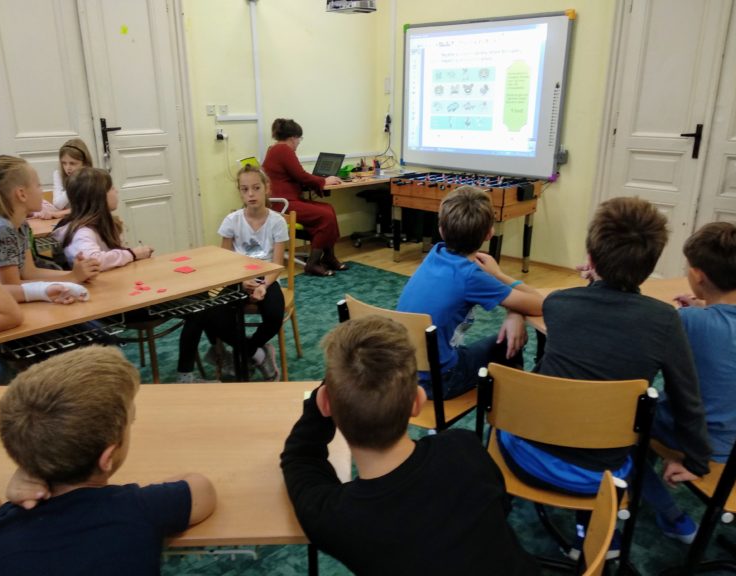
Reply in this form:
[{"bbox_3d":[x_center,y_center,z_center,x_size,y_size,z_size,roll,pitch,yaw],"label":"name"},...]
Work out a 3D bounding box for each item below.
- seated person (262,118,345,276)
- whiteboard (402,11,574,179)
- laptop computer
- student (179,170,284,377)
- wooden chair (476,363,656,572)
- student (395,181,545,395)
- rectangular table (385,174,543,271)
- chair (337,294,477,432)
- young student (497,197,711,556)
[{"bbox_3d":[-0.509,-0.723,4.684,0.740,1.260,0.500,-14,23,-37],"label":"seated person"},{"bbox_3d":[1.000,-1.728,5.242,1.690,1.300,0.070,15,23,38],"label":"whiteboard"},{"bbox_3d":[-0.420,-1.028,4.883,0.330,0.220,0.280,15,23,37],"label":"laptop computer"},{"bbox_3d":[-0.635,-0.037,2.838,0.470,1.090,0.590,2,18,5],"label":"student"},{"bbox_3d":[0.511,0.517,1.662,0.420,0.780,0.500,5,18,13],"label":"wooden chair"},{"bbox_3d":[0.384,0.199,2.090,0.480,1.120,0.640,15,23,38],"label":"student"},{"bbox_3d":[0.806,-0.564,5.022,1.070,0.770,0.690,15,23,38],"label":"rectangular table"},{"bbox_3d":[0.179,0.372,2.101,0.410,0.780,0.490,14,22,36],"label":"chair"},{"bbox_3d":[0.623,0.322,1.651,0.500,1.160,0.630,7,19,18],"label":"young student"}]

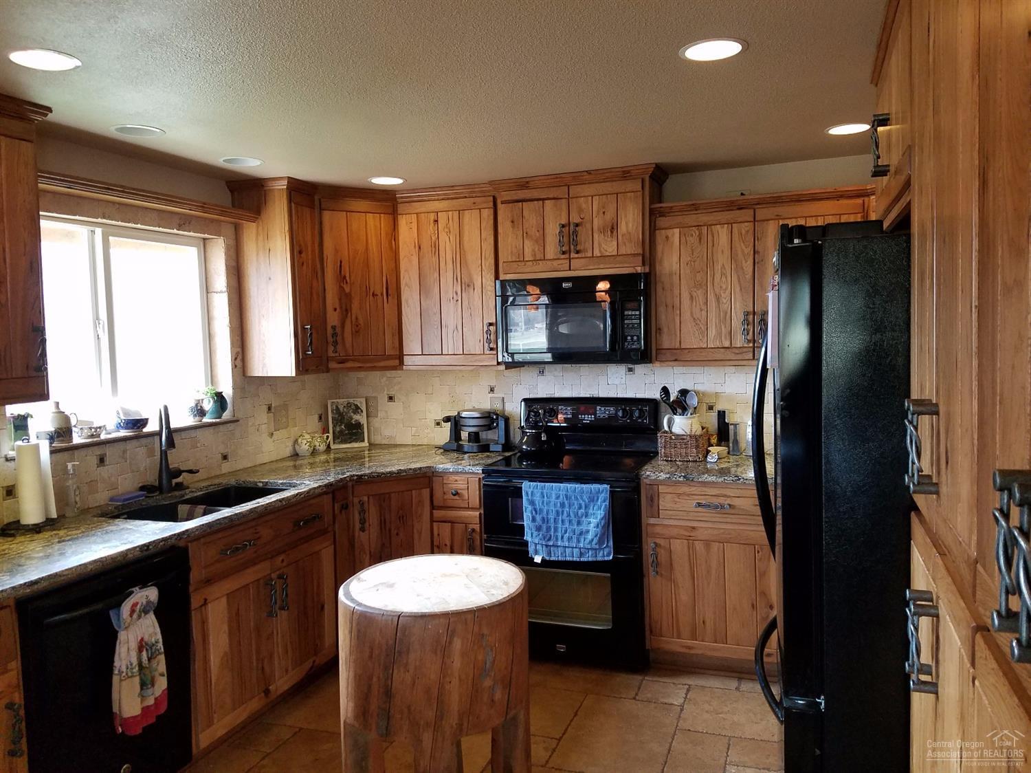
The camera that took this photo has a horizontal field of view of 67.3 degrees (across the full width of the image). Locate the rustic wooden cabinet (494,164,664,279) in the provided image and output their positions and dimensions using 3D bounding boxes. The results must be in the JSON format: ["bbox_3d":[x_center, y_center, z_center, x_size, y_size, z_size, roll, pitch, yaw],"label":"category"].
[{"bbox_3d":[0.326,-0.790,3.893,0.820,0.490,0.396,0,4,20],"label":"rustic wooden cabinet"}]

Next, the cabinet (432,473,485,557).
[{"bbox_3d":[-0.172,0.837,4.082,0.273,0.880,0.630,0,4,20],"label":"cabinet"}]

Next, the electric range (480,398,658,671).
[{"bbox_3d":[0.296,0.683,3.841,0.759,1.190,0.695,0,4,20],"label":"electric range"}]

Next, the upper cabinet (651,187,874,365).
[{"bbox_3d":[1.143,-0.481,3.619,0.962,0.750,0.386,0,4,20],"label":"upper cabinet"}]

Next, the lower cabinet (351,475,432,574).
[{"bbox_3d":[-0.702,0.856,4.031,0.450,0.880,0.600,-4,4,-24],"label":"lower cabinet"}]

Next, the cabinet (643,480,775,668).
[{"bbox_3d":[0.970,0.831,3.656,0.624,0.880,0.630,0,4,20],"label":"cabinet"}]

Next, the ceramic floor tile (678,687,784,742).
[{"bbox_3d":[0.884,1.316,3.117,0.397,0.010,0.387,0,4,20],"label":"ceramic floor tile"}]

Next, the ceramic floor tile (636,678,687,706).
[{"bbox_3d":[0.629,1.311,3.310,0.198,0.010,0.200,0,4,20],"label":"ceramic floor tile"}]

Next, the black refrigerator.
[{"bbox_3d":[1.128,0.483,2.133,0.880,1.770,0.900,0,4,20],"label":"black refrigerator"}]

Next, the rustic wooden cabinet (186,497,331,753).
[{"bbox_3d":[-1.247,0.928,3.221,0.605,0.880,0.895,0,4,20],"label":"rustic wooden cabinet"}]

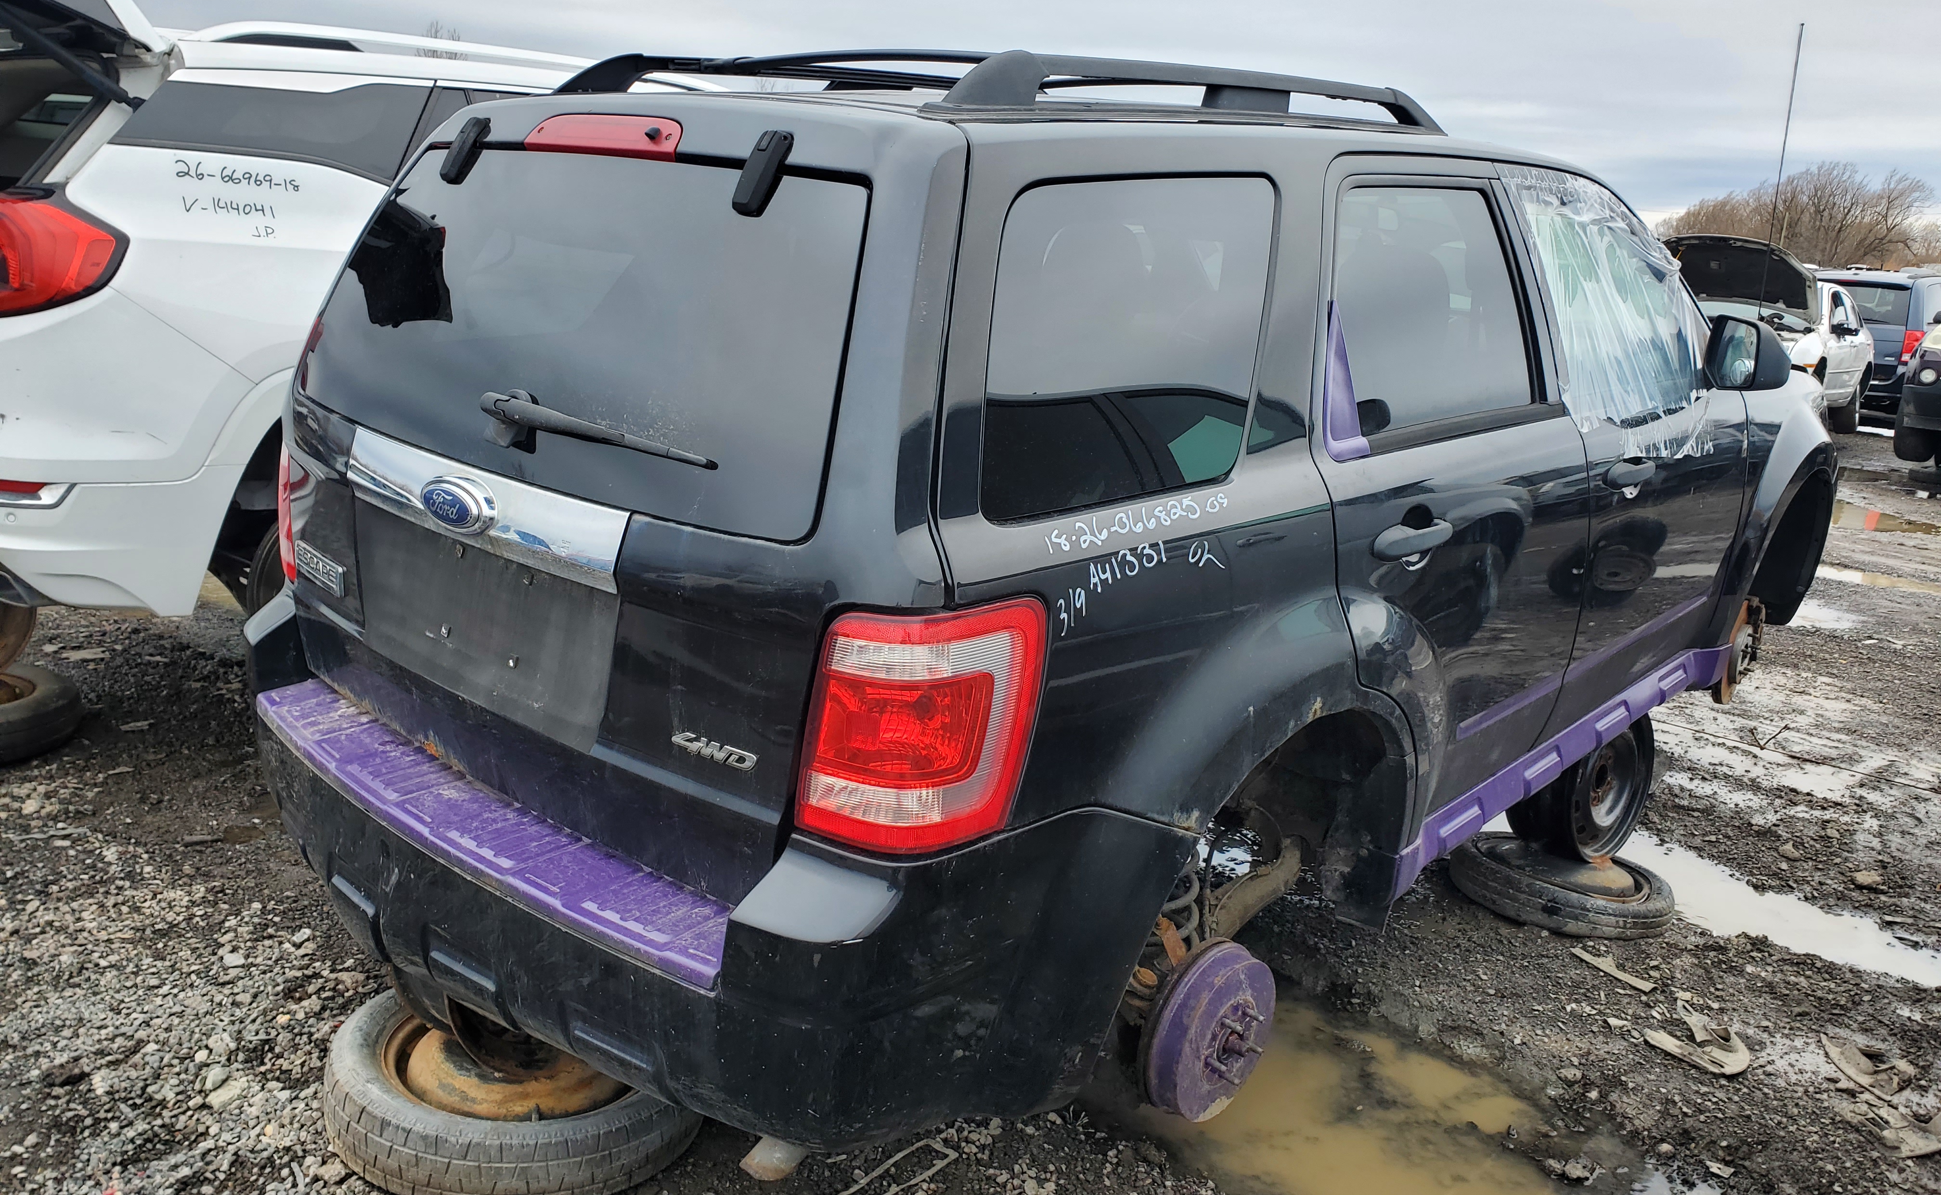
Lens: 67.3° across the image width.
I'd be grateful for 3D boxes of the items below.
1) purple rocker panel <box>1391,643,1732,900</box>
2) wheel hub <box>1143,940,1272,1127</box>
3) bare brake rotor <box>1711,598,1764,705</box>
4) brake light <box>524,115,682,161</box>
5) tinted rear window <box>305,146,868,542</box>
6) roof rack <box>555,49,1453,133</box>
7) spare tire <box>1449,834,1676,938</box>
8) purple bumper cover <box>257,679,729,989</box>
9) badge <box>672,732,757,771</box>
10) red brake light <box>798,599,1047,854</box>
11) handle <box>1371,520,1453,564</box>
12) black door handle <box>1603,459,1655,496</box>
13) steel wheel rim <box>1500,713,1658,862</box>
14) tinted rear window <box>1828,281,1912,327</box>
[{"bbox_3d":[1.358,0.313,3.244,0.100,0.150,1.850,17,21,39],"label":"purple rocker panel"},{"bbox_3d":[0.384,0.682,2.266,0.105,0.275,0.275,17,22,39],"label":"wheel hub"},{"bbox_3d":[2.171,0.158,4.110,0.075,0.302,0.302,17,22,39],"label":"bare brake rotor"},{"bbox_3d":[-0.514,-0.641,2.024,0.355,0.065,0.055,17,21,39],"label":"brake light"},{"bbox_3d":[-0.582,-0.401,1.972,1.230,0.445,0.085,17,-4,39],"label":"tinted rear window"},{"bbox_3d":[0.091,-0.883,2.589,0.920,0.120,1.450,17,22,39],"label":"roof rack"},{"bbox_3d":[1.462,0.727,3.633,0.535,0.115,0.535,17,20,39],"label":"spare tire"},{"bbox_3d":[-0.727,0.294,2.046,1.210,0.085,0.130,17,22,39],"label":"purple bumper cover"},{"bbox_3d":[-0.295,0.178,1.687,0.120,0.027,0.010,14,14,31],"label":"badge"},{"bbox_3d":[-0.056,0.135,1.604,0.230,0.290,0.175,14,20,33],"label":"red brake light"},{"bbox_3d":[0.676,-0.086,2.225,0.060,0.052,0.210,17,21,39],"label":"handle"},{"bbox_3d":[1.342,-0.244,2.966,0.060,0.052,0.210,17,21,39],"label":"black door handle"},{"bbox_3d":[1.672,0.491,4.002,0.420,0.420,0.200,-7,12,-33],"label":"steel wheel rim"},{"bbox_3d":[9.893,-3.264,16.300,1.250,0.470,0.160,16,20,39],"label":"tinted rear window"}]

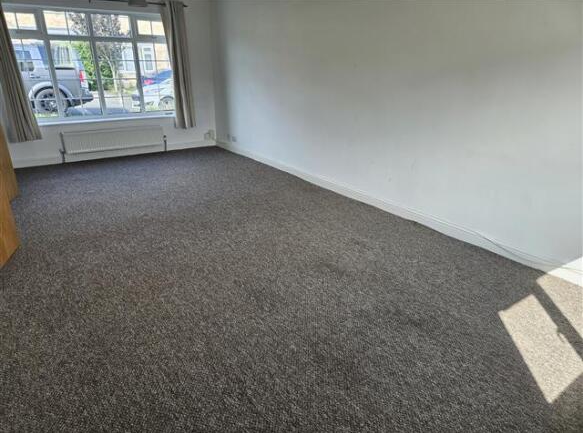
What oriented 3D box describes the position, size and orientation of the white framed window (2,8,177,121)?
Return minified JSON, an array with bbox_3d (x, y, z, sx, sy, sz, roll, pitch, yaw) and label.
[{"bbox_3d":[-2.841,-2.182,5.701,2.209,1.534,0.160,-13,25,-32],"label":"white framed window"}]

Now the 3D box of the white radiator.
[{"bbox_3d":[-2.716,-1.196,6.047,1.474,0.305,0.100,-13,25,-32],"label":"white radiator"}]

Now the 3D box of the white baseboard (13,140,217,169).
[{"bbox_3d":[-2.677,-1.020,6.212,3.157,0.120,0.025,-13,25,-32],"label":"white baseboard"}]

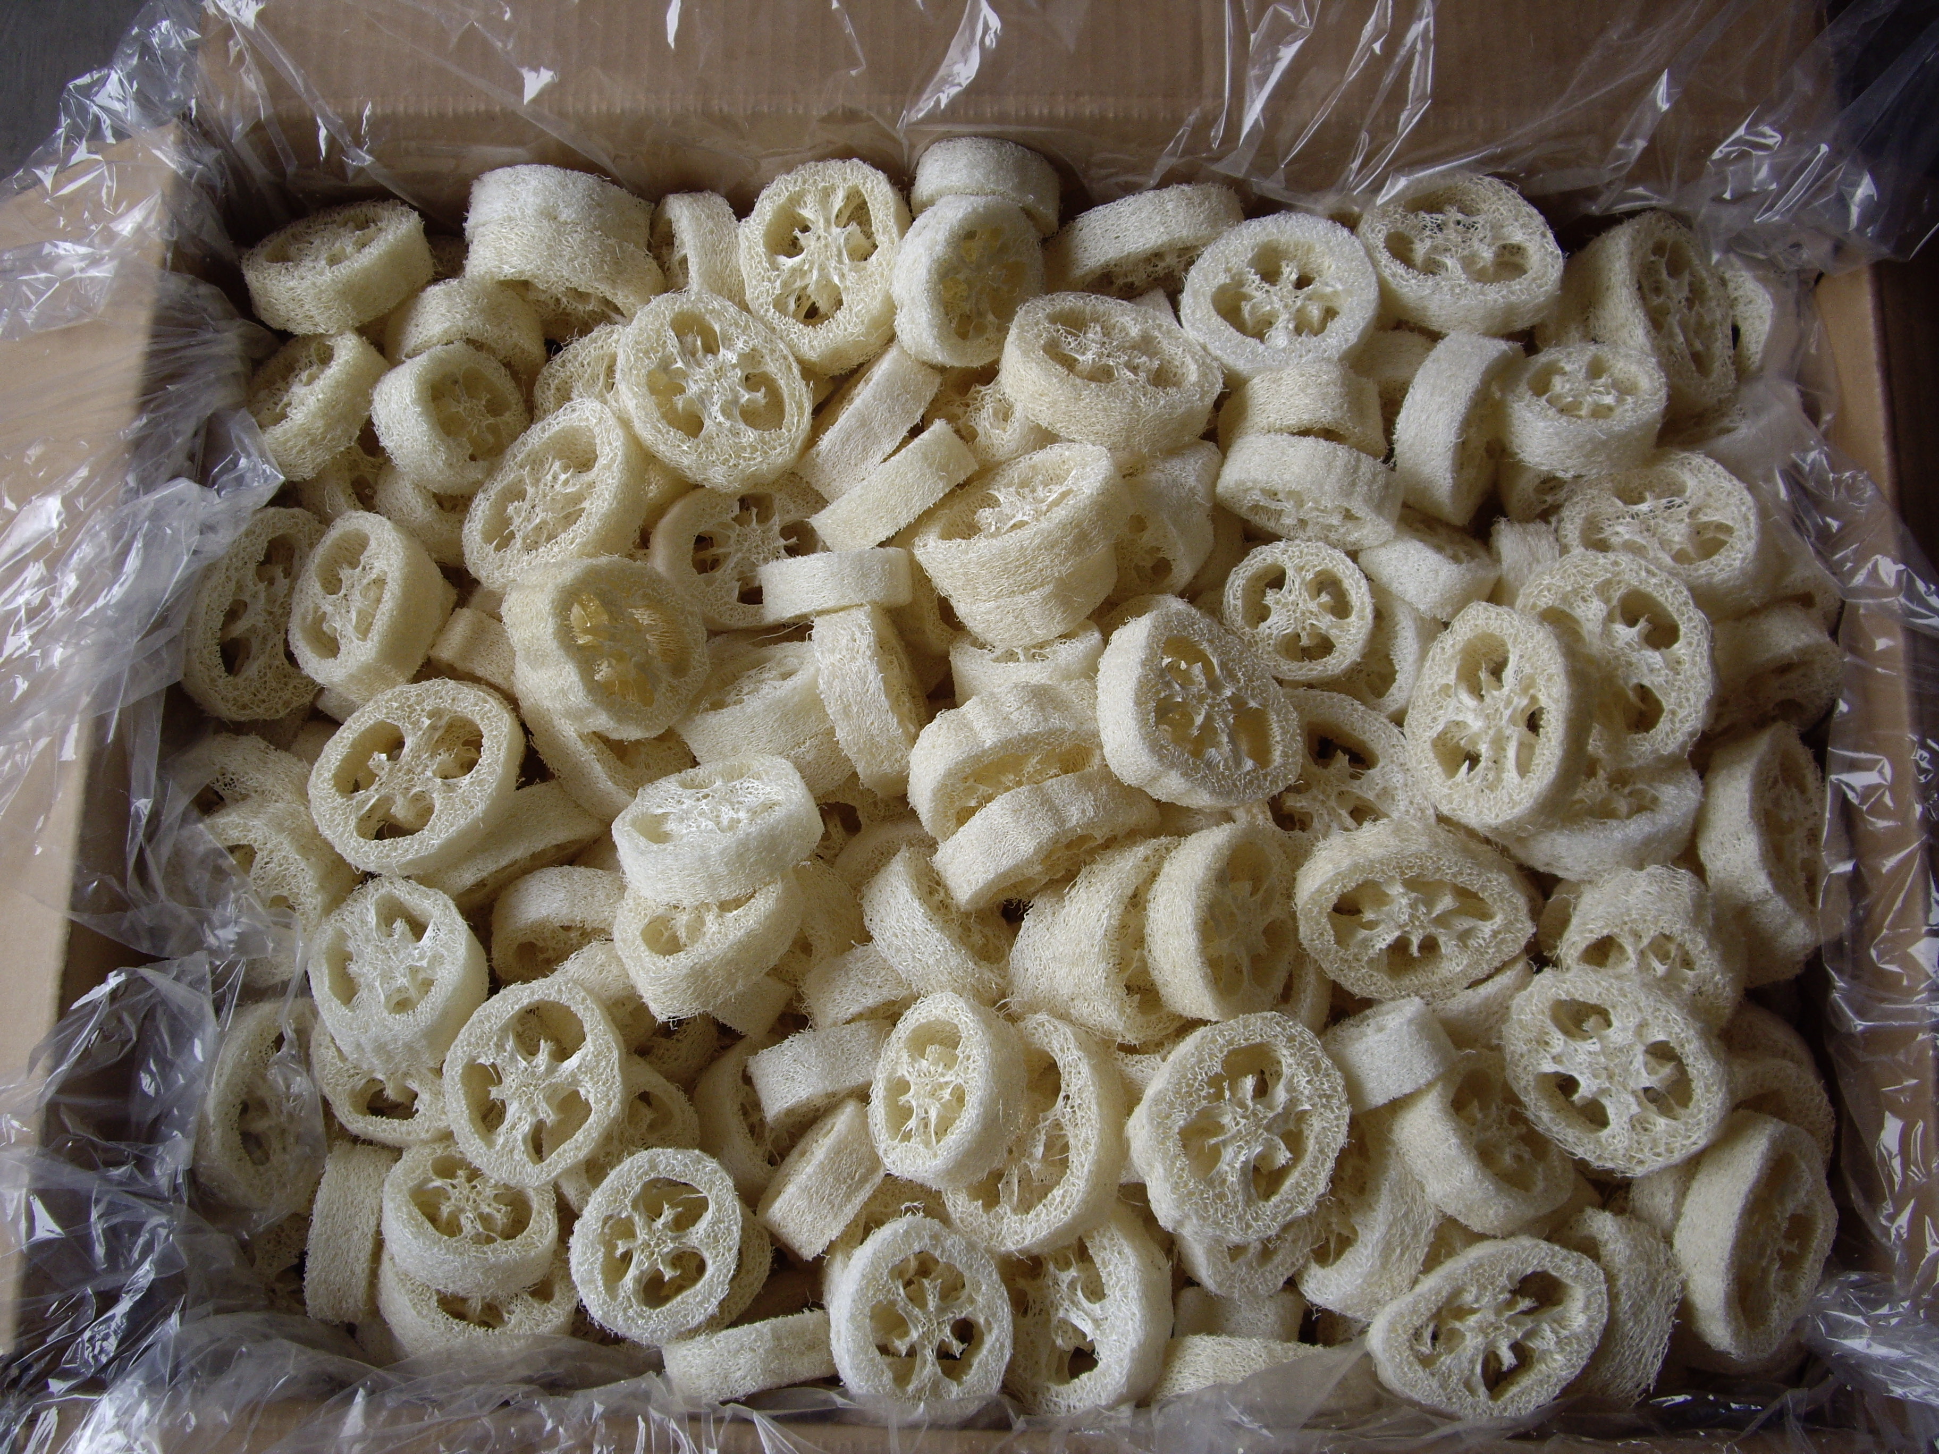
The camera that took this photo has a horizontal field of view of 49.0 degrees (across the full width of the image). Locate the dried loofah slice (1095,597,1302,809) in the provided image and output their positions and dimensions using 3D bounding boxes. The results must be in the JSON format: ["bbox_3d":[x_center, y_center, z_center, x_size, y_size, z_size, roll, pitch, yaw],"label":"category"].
[{"bbox_3d":[0.074,-0.006,0.694,0.074,0.021,0.060,49,65,-20],"label":"dried loofah slice"}]

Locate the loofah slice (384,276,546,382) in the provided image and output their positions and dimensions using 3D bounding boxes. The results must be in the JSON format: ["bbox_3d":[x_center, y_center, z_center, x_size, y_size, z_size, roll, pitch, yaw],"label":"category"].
[{"bbox_3d":[-0.170,-0.127,0.720,0.053,0.051,0.021,3,65,-14],"label":"loofah slice"}]

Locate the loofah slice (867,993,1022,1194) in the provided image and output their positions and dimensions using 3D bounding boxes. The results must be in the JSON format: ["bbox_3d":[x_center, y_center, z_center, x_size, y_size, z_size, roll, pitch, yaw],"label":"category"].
[{"bbox_3d":[-0.007,0.115,0.666,0.052,0.018,0.060,-2,76,45],"label":"loofah slice"}]

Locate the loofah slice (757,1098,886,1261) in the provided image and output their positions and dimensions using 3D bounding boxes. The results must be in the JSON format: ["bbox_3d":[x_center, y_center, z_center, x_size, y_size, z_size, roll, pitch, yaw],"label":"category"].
[{"bbox_3d":[-0.046,0.146,0.685,0.022,0.049,0.049,40,78,-1],"label":"loofah slice"}]

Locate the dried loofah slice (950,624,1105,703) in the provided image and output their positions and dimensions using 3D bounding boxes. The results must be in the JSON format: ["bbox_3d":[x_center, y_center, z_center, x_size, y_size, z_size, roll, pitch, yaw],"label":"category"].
[{"bbox_3d":[0.019,-0.022,0.700,0.050,0.048,0.021,3,120,1],"label":"dried loofah slice"}]

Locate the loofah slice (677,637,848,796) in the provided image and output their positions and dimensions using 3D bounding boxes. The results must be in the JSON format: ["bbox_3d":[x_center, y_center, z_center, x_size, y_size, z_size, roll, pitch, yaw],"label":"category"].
[{"bbox_3d":[-0.068,-0.002,0.723,0.061,0.059,0.031,-23,109,-5],"label":"loofah slice"}]

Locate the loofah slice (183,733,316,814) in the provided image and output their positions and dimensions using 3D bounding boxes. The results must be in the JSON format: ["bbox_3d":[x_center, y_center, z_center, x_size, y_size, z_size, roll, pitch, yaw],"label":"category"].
[{"bbox_3d":[-0.246,0.034,0.713,0.063,0.063,0.022,30,35,-15],"label":"loofah slice"}]

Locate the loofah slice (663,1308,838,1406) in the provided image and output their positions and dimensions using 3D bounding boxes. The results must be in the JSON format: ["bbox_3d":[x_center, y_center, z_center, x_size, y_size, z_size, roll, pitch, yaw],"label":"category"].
[{"bbox_3d":[-0.067,0.201,0.678,0.062,0.062,0.020,-10,79,-8],"label":"loofah slice"}]

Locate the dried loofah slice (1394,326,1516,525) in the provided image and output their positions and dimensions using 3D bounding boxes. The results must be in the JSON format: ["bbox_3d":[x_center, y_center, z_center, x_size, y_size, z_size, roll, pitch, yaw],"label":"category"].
[{"bbox_3d":[0.168,-0.102,0.730,0.022,0.061,0.063,24,103,28],"label":"dried loofah slice"}]

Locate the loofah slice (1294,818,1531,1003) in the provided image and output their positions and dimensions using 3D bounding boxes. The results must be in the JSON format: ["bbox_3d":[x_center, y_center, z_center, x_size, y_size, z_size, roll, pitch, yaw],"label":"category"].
[{"bbox_3d":[0.141,0.059,0.683,0.074,0.021,0.054,5,112,2],"label":"loofah slice"}]

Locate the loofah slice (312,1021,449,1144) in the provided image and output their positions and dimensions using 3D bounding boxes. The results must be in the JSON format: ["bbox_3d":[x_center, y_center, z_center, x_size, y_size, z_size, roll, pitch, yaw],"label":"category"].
[{"bbox_3d":[-0.184,0.107,0.693,0.055,0.021,0.059,0,81,1],"label":"loofah slice"}]

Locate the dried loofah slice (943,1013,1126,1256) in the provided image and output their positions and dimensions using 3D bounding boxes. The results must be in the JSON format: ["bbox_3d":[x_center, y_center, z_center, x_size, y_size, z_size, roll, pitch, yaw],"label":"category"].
[{"bbox_3d":[0.021,0.130,0.675,0.055,0.021,0.075,6,78,26],"label":"dried loofah slice"}]

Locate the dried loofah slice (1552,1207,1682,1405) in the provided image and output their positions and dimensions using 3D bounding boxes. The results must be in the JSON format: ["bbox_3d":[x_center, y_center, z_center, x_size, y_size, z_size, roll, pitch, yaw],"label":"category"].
[{"bbox_3d":[0.193,0.181,0.664,0.022,0.064,0.064,14,77,-17],"label":"dried loofah slice"}]

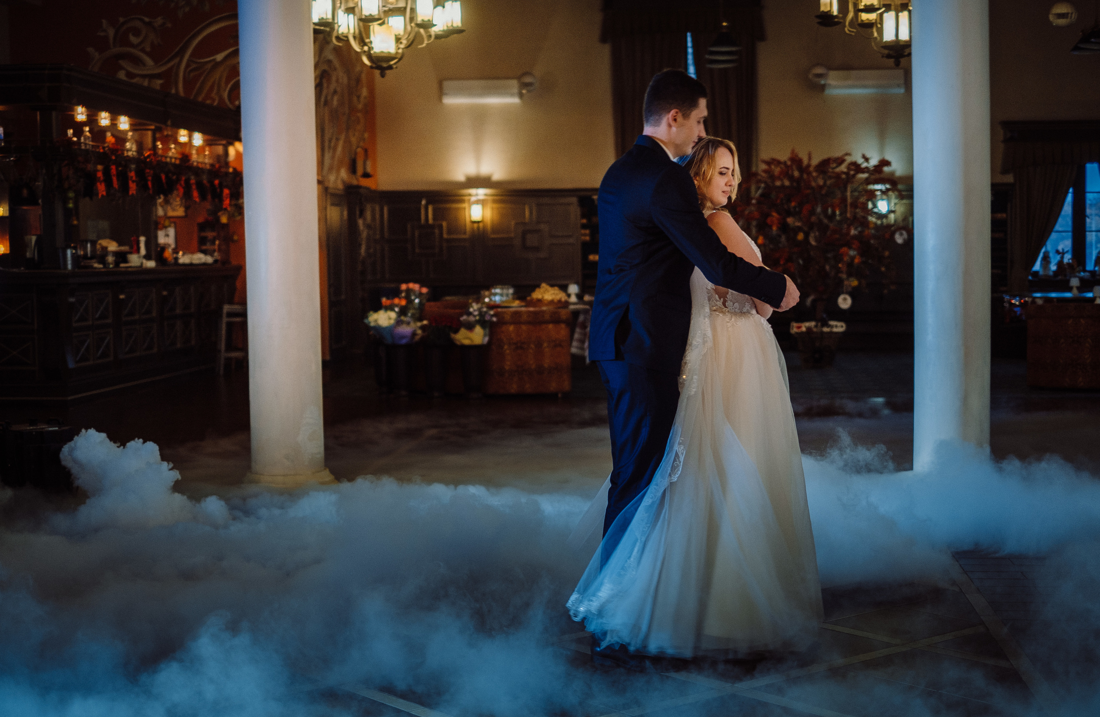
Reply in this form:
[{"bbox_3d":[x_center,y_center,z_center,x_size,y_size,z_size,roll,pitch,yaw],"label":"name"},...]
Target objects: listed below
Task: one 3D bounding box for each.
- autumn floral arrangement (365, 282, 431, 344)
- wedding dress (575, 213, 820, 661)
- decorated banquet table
[{"bbox_3d":[-1.366,-0.390,14.500,0.580,0.550,0.480,-1,4,0],"label":"autumn floral arrangement"},{"bbox_3d":[0.469,0.235,5.250,0.780,1.310,0.760,-2,4,-18],"label":"wedding dress"},{"bbox_3d":[-0.490,-0.086,15.000,1.380,0.770,0.950,-1,4,3],"label":"decorated banquet table"}]

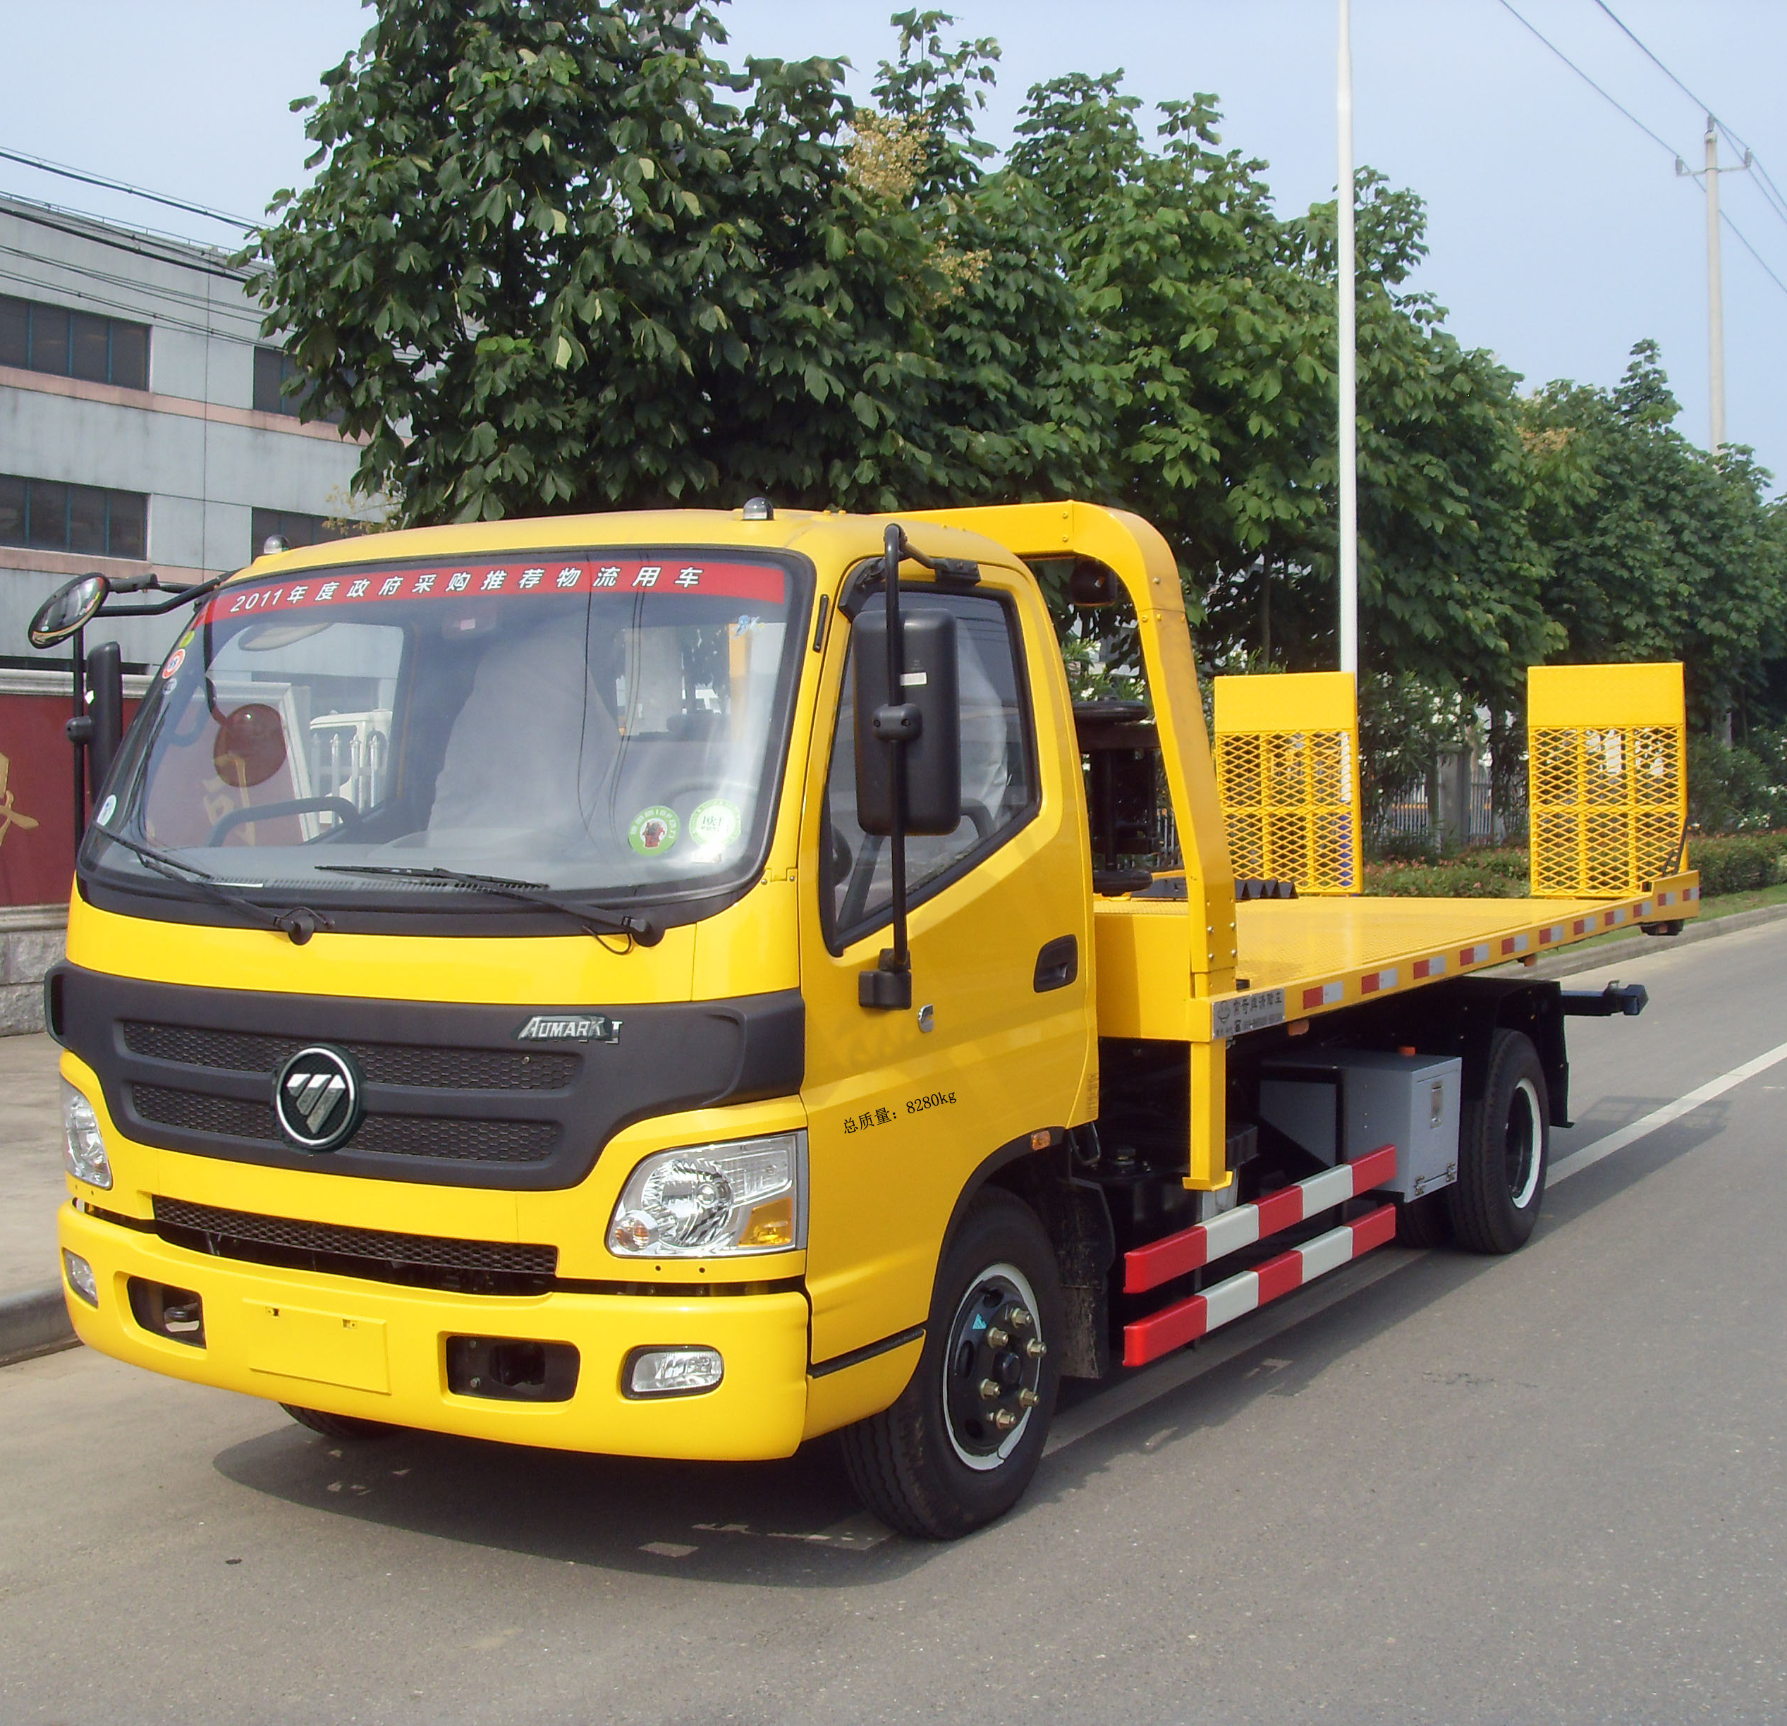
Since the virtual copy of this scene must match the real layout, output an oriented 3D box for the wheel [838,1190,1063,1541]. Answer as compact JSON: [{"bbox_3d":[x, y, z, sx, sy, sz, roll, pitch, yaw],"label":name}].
[{"bbox_3d":[0.147,1.098,5.688,0.207,0.768,0.768,0,2,29],"label":"wheel"}]

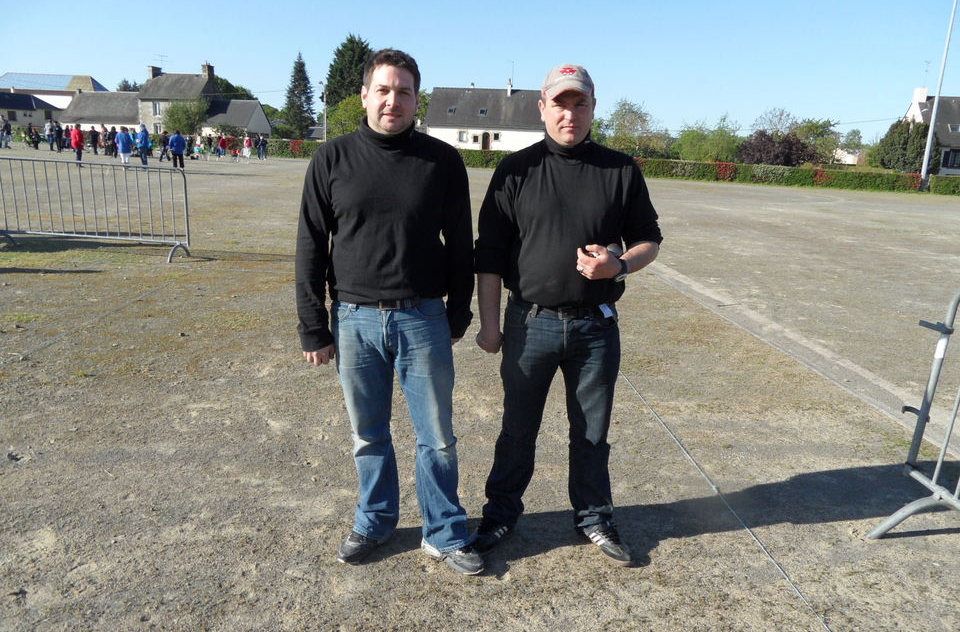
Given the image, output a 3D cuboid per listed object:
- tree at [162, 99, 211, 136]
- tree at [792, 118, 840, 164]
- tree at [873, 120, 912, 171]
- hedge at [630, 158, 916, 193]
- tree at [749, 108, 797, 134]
[{"bbox_3d":[-27.780,-18.126,63.000,4.500,5.140,4.300,2,14,0],"label":"tree"},{"bbox_3d":[21.399,-10.557,42.510,3.268,3.932,3.268,2,14,0],"label":"tree"},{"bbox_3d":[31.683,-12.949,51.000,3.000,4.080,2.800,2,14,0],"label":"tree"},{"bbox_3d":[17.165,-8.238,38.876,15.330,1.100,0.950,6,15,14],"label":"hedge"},{"bbox_3d":[26.016,-15.601,59.000,4.300,5.750,4.000,2,14,0],"label":"tree"}]

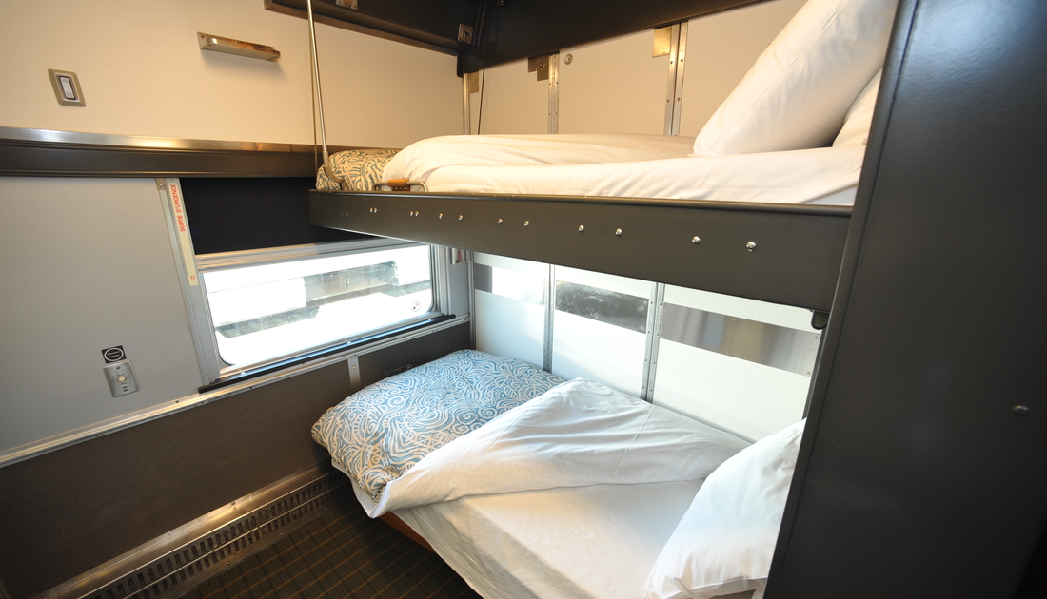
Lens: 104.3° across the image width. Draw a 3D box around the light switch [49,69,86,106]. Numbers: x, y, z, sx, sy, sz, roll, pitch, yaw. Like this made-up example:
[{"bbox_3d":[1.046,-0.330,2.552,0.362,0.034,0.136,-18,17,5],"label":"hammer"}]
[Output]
[{"bbox_3d":[-1.364,-0.631,1.218,0.012,0.097,0.058,14,22,40],"label":"light switch"}]

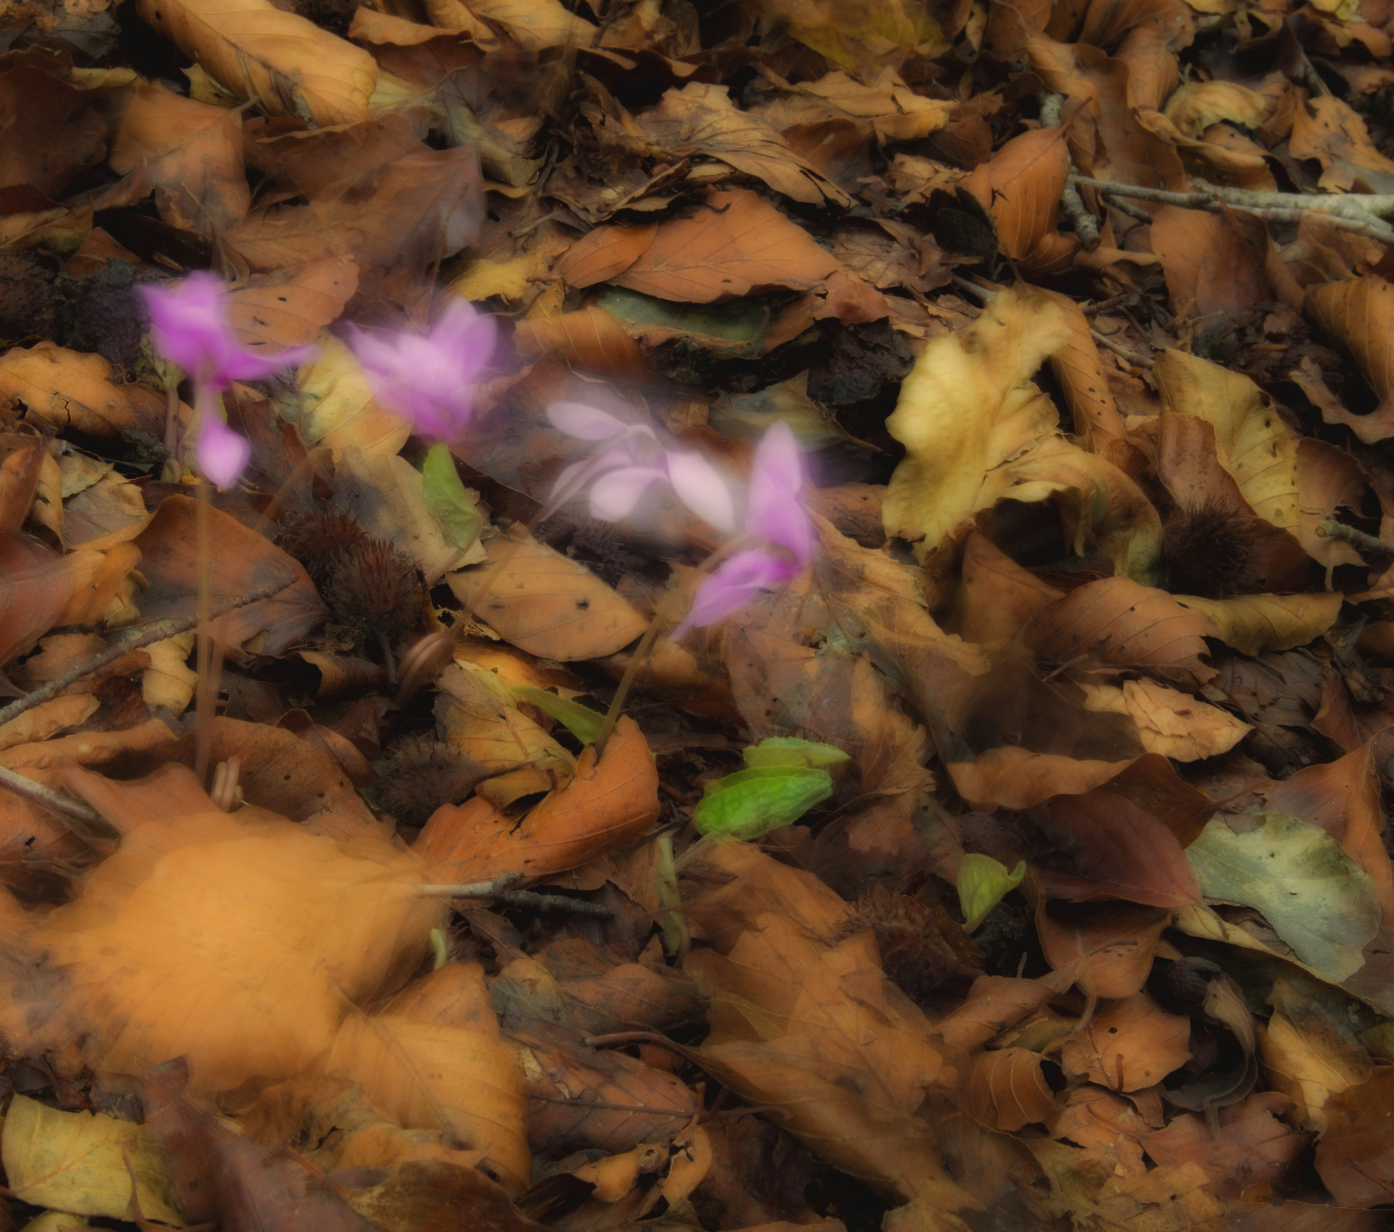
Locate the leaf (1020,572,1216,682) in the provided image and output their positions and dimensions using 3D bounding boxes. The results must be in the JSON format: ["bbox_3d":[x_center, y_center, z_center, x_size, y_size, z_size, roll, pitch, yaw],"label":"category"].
[{"bbox_3d":[0.107,0.004,0.895,0.048,0.011,0.026,7,52,1],"label":"leaf"}]

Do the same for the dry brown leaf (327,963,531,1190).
[{"bbox_3d":[-0.058,0.100,0.770,0.042,0.018,0.051,-23,64,-12],"label":"dry brown leaf"}]

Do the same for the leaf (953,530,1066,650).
[{"bbox_3d":[0.080,-0.006,0.905,0.027,0.012,0.030,0,82,0],"label":"leaf"}]

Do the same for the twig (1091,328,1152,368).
[{"bbox_3d":[0.121,-0.076,1.009,0.024,0.003,0.003,30,49,31],"label":"twig"}]

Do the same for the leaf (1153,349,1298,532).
[{"bbox_3d":[0.132,-0.044,0.886,0.021,0.023,0.047,-19,44,-21],"label":"leaf"}]

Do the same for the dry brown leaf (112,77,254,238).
[{"bbox_3d":[-0.143,-0.128,0.985,0.038,0.024,0.043,0,40,0],"label":"dry brown leaf"}]

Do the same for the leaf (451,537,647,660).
[{"bbox_3d":[-0.038,-0.005,0.911,0.054,0.010,0.033,19,53,15],"label":"leaf"}]

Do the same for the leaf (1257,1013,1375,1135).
[{"bbox_3d":[0.127,0.094,0.728,0.030,0.013,0.019,33,50,33],"label":"leaf"}]

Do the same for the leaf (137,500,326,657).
[{"bbox_3d":[-0.111,-0.010,0.848,0.046,0.018,0.035,3,40,4],"label":"leaf"}]

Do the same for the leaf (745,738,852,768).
[{"bbox_3d":[0.023,0.031,0.808,0.025,0.006,0.009,0,40,0],"label":"leaf"}]

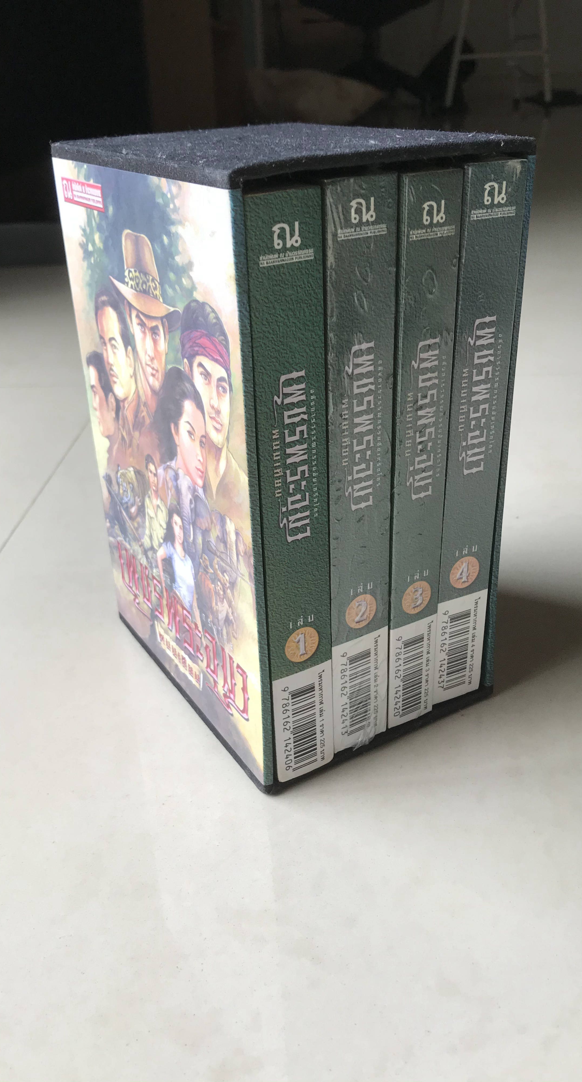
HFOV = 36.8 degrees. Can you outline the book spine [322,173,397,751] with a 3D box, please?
[{"bbox_3d":[0.017,-0.014,0.269,0.022,0.183,0.016,-18,31,-27],"label":"book spine"}]

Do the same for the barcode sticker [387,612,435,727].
[{"bbox_3d":[0.042,0.046,0.305,0.020,0.042,0.002,-18,31,-27],"label":"barcode sticker"}]

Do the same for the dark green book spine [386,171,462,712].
[{"bbox_3d":[0.036,-0.019,0.279,0.021,0.182,0.016,-18,31,-27],"label":"dark green book spine"}]

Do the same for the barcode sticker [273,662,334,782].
[{"bbox_3d":[0.005,0.059,0.286,0.022,0.042,0.002,-18,31,-27],"label":"barcode sticker"}]

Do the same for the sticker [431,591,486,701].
[{"bbox_3d":[0.060,0.038,0.314,0.022,0.043,0.002,-18,31,-27],"label":"sticker"}]

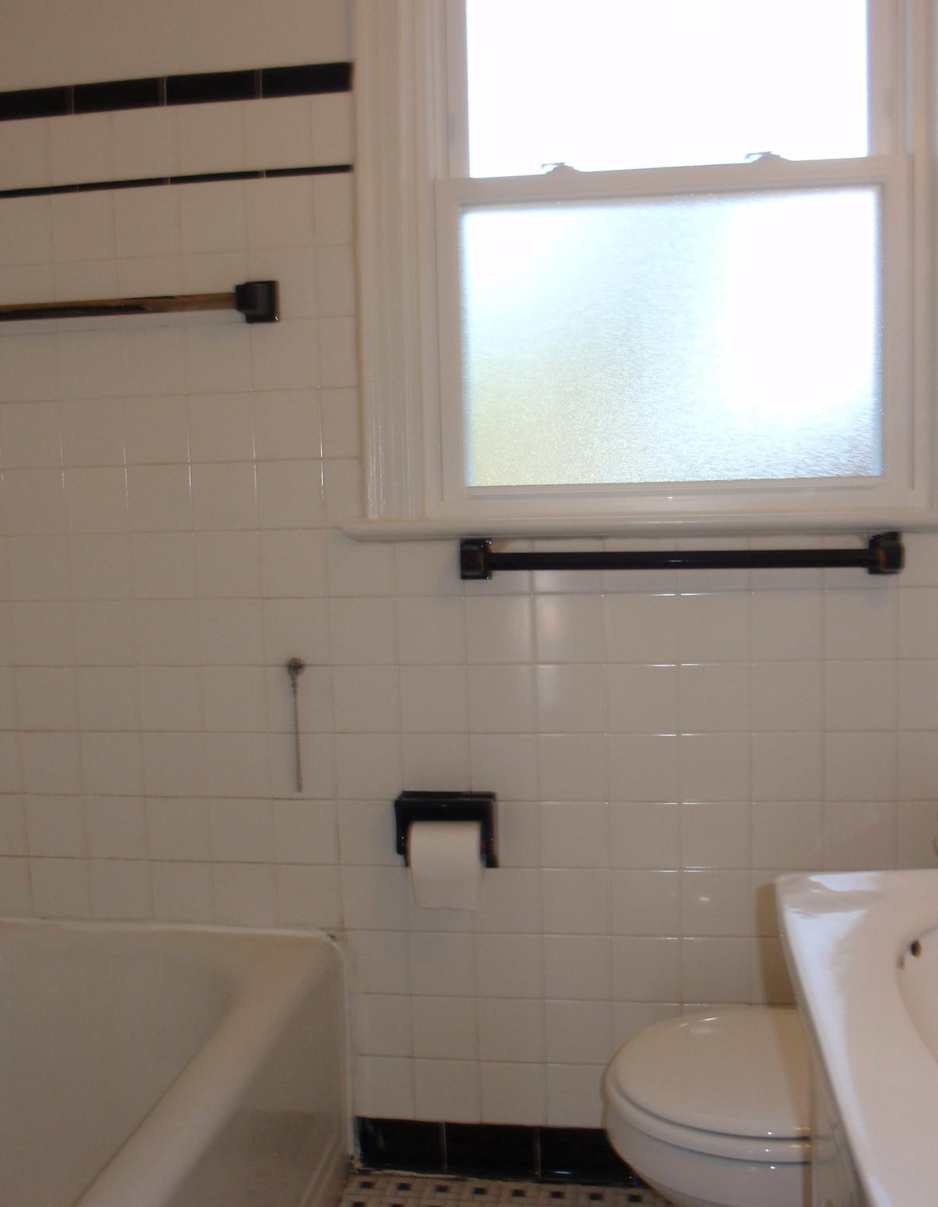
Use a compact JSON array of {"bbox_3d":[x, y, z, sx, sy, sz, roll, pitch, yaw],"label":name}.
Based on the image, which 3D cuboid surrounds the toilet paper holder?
[{"bbox_3d":[-0.034,0.367,2.060,0.150,0.124,0.064,-1,6,9],"label":"toilet paper holder"}]

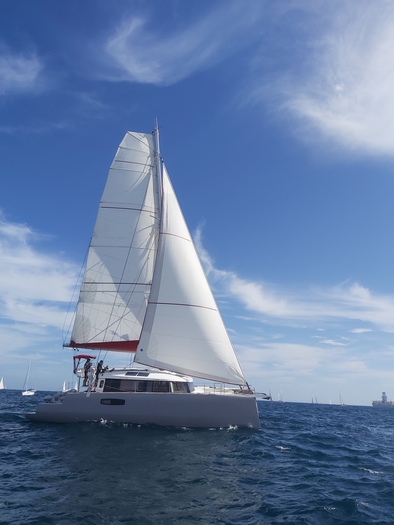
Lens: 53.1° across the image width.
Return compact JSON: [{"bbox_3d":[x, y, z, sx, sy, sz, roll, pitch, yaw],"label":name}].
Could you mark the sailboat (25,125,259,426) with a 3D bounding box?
[{"bbox_3d":[-2.397,0.096,29.651,14.000,22.300,7.800,5,-19,-6],"label":"sailboat"}]

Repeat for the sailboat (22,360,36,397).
[{"bbox_3d":[-62.055,43.529,148.877,3.300,12.880,10.200,4,-19,-3],"label":"sailboat"}]

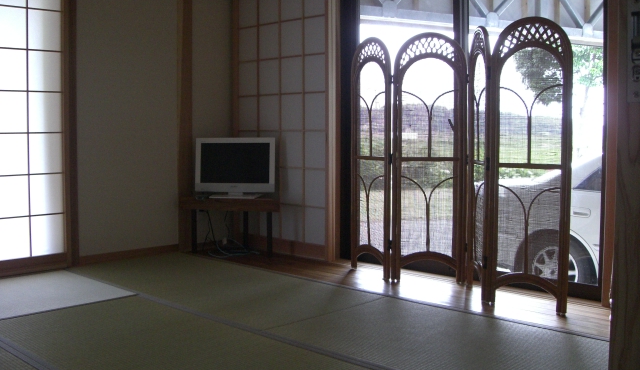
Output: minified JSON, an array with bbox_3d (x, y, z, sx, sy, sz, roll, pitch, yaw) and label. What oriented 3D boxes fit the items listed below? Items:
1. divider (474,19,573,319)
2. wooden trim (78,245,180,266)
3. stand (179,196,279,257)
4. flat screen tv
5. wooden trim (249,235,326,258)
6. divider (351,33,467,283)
[{"bbox_3d":[0.832,-0.103,3.225,0.199,1.283,0.683,-2,4,-25],"label":"divider"},{"bbox_3d":[-1.172,0.429,4.391,0.030,0.052,0.698,4,6,45],"label":"wooden trim"},{"bbox_3d":[-0.523,0.255,4.627,0.654,0.367,0.400,1,4,17],"label":"stand"},{"bbox_3d":[-0.537,-0.108,4.479,0.520,0.378,0.190,1,4,13],"label":"flat screen tv"},{"bbox_3d":[-0.242,0.396,4.579,0.807,0.092,0.035,4,6,45],"label":"wooden trim"},{"bbox_3d":[0.409,-0.145,3.744,0.730,1.294,0.241,3,5,38],"label":"divider"}]

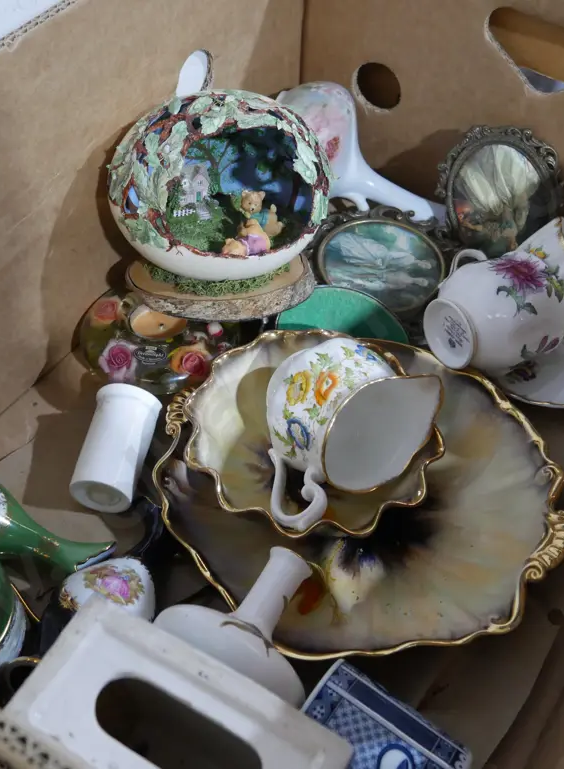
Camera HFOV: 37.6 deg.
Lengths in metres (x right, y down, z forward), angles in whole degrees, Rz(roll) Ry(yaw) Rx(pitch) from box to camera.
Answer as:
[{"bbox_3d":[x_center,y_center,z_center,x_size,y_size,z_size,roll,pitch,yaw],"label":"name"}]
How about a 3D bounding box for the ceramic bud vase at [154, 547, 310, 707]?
[{"bbox_3d":[-0.014,0.122,0.432,0.089,0.089,0.083,30,85,20],"label":"ceramic bud vase"}]

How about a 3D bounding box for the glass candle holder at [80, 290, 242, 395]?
[{"bbox_3d":[-0.085,-0.040,0.576,0.117,0.056,0.117,-7,53,-8],"label":"glass candle holder"}]

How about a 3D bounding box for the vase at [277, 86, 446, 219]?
[{"bbox_3d":[0.054,-0.167,0.656,0.161,0.112,0.098,27,15,6],"label":"vase"}]

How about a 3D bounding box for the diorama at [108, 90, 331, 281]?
[{"bbox_3d":[-0.039,-0.122,0.521,0.139,0.124,0.118,-6,27,-12],"label":"diorama"}]

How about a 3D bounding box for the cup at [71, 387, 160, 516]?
[{"bbox_3d":[-0.102,0.039,0.508,0.041,0.041,0.067,6,53,4],"label":"cup"}]

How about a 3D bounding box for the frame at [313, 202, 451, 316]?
[{"bbox_3d":[0.074,-0.087,0.610,0.114,0.014,0.094,3,79,4],"label":"frame"}]

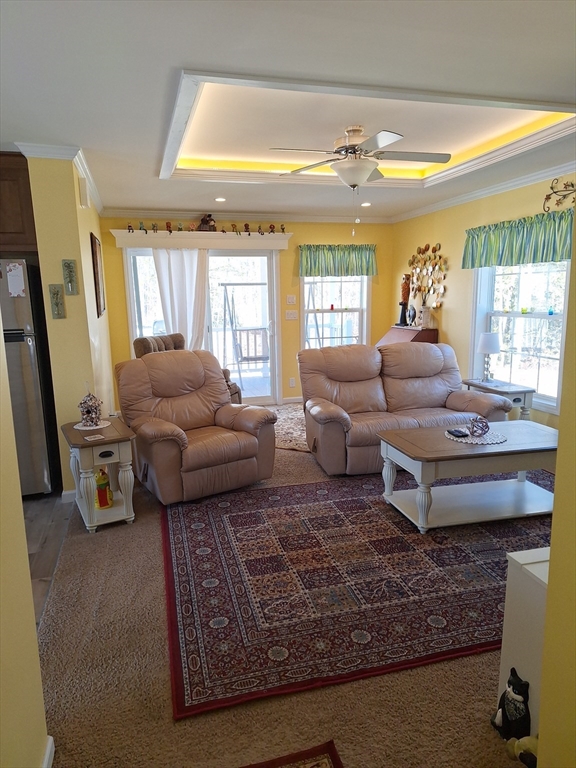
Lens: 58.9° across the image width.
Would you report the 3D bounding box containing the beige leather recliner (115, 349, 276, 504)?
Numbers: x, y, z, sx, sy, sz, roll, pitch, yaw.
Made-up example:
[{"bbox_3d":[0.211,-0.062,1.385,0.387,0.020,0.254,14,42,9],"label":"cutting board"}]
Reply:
[{"bbox_3d":[-0.748,0.263,4.041,0.960,1.030,0.970,-8,12,-34],"label":"beige leather recliner"}]

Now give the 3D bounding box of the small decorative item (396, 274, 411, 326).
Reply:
[{"bbox_3d":[1.468,-1.058,6.407,0.160,0.640,0.180,6,13,36],"label":"small decorative item"}]

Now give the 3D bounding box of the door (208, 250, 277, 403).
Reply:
[{"bbox_3d":[-0.571,-0.710,6.643,0.866,1.996,0.070,-4,11,-15],"label":"door"}]

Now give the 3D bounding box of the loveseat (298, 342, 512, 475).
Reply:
[{"bbox_3d":[0.981,0.154,4.496,1.620,1.010,0.970,-3,10,-10],"label":"loveseat"}]

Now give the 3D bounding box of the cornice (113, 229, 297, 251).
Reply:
[{"bbox_3d":[-0.978,-1.711,6.102,2.150,0.200,0.170,-4,11,-16],"label":"cornice"}]

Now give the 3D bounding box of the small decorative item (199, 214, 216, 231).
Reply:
[{"bbox_3d":[-0.977,-1.961,6.200,0.199,0.178,0.120,-4,11,-15],"label":"small decorative item"}]

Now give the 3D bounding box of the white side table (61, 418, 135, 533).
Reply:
[{"bbox_3d":[-1.261,0.607,3.454,0.395,0.597,0.645,-7,12,-29],"label":"white side table"}]

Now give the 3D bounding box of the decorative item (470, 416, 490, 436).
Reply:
[{"bbox_3d":[1.291,0.286,3.432,0.135,0.135,0.135,-4,11,-15],"label":"decorative item"}]

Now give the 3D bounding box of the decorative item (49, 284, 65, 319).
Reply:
[{"bbox_3d":[-1.573,-0.554,3.469,0.088,0.227,0.025,-4,11,-15],"label":"decorative item"}]

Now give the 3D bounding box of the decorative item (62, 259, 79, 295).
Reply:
[{"bbox_3d":[-1.478,-0.725,3.480,0.083,0.236,0.030,-4,11,-16],"label":"decorative item"}]

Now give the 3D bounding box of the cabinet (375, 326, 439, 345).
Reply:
[{"bbox_3d":[1.424,-0.187,6.291,0.490,1.030,0.760,-4,11,-16],"label":"cabinet"}]

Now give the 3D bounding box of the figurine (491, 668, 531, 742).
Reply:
[{"bbox_3d":[0.743,1.058,1.682,0.115,0.235,0.125,4,11,26],"label":"figurine"}]

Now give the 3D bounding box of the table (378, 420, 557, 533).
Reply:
[{"bbox_3d":[1.309,0.604,3.499,1.240,0.500,0.670,-4,11,-15],"label":"table"}]

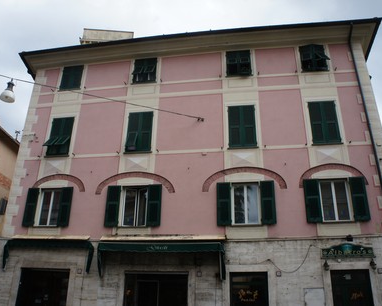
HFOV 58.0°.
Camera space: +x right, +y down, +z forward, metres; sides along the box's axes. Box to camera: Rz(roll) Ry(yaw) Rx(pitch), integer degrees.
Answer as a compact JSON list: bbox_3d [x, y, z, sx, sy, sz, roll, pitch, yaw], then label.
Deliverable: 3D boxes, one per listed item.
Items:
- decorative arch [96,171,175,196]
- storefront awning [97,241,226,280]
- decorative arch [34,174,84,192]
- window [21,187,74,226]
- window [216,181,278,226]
[{"bbox_3d":[-2.130,1.161,13.307,3.155,0.855,0.120,-3,-22,8],"label":"decorative arch"},{"bbox_3d":[-1.031,3.653,11.781,4.400,1.190,0.600,-3,-22,8],"label":"storefront awning"},{"bbox_3d":[-5.386,1.228,14.100,2.317,0.811,0.100,-3,-23,8],"label":"decorative arch"},{"bbox_3d":[-5.581,2.122,13.471,1.882,1.556,0.200,-3,-22,8],"label":"window"},{"bbox_3d":[1.974,1.807,12.380,2.070,1.574,0.200,-3,-22,8],"label":"window"}]

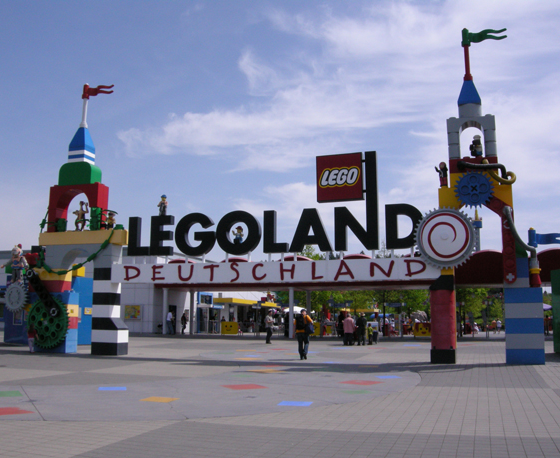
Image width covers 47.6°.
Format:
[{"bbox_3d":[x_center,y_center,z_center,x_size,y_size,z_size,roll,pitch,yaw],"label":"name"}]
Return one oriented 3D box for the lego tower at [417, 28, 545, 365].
[{"bbox_3d":[6.607,-1.325,21.558,3.850,11.560,1.400,-2,-8,18],"label":"lego tower"}]

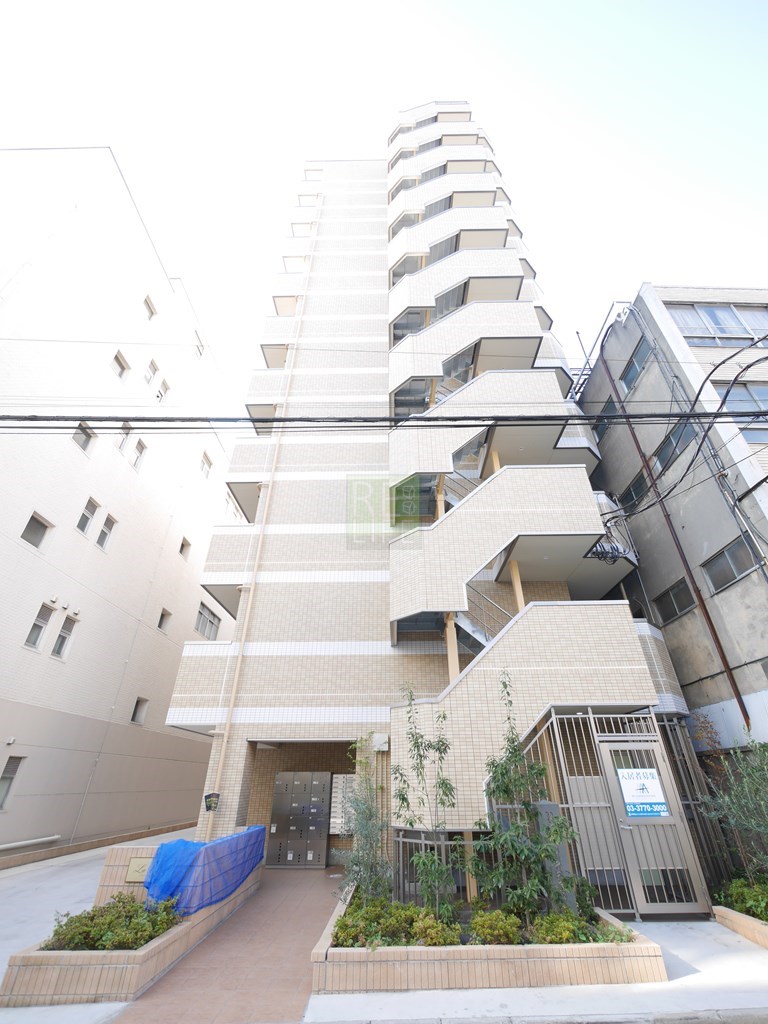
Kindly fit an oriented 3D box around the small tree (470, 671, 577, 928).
[{"bbox_3d":[1.740,3.647,5.563,1.220,2.820,1.050,0,-32,0],"label":"small tree"}]

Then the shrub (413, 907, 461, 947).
[{"bbox_3d":[0.570,4.537,4.567,0.500,0.300,0.480,0,-32,0],"label":"shrub"}]

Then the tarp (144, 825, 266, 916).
[{"bbox_3d":[-2.600,5.331,6.310,0.690,0.740,2.380,-4,-32,6],"label":"tarp"}]

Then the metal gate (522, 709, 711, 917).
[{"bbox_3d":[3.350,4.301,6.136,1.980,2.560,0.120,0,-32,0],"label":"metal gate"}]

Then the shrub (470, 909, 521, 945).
[{"bbox_3d":[1.200,4.547,4.584,0.520,0.300,0.500,0,-32,0],"label":"shrub"}]

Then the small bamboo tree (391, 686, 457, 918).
[{"bbox_3d":[0.530,3.777,5.601,0.870,2.620,0.750,0,-32,0],"label":"small bamboo tree"}]

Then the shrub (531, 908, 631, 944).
[{"bbox_3d":[2.140,4.553,4.593,1.080,0.300,0.560,0,-32,0],"label":"shrub"}]

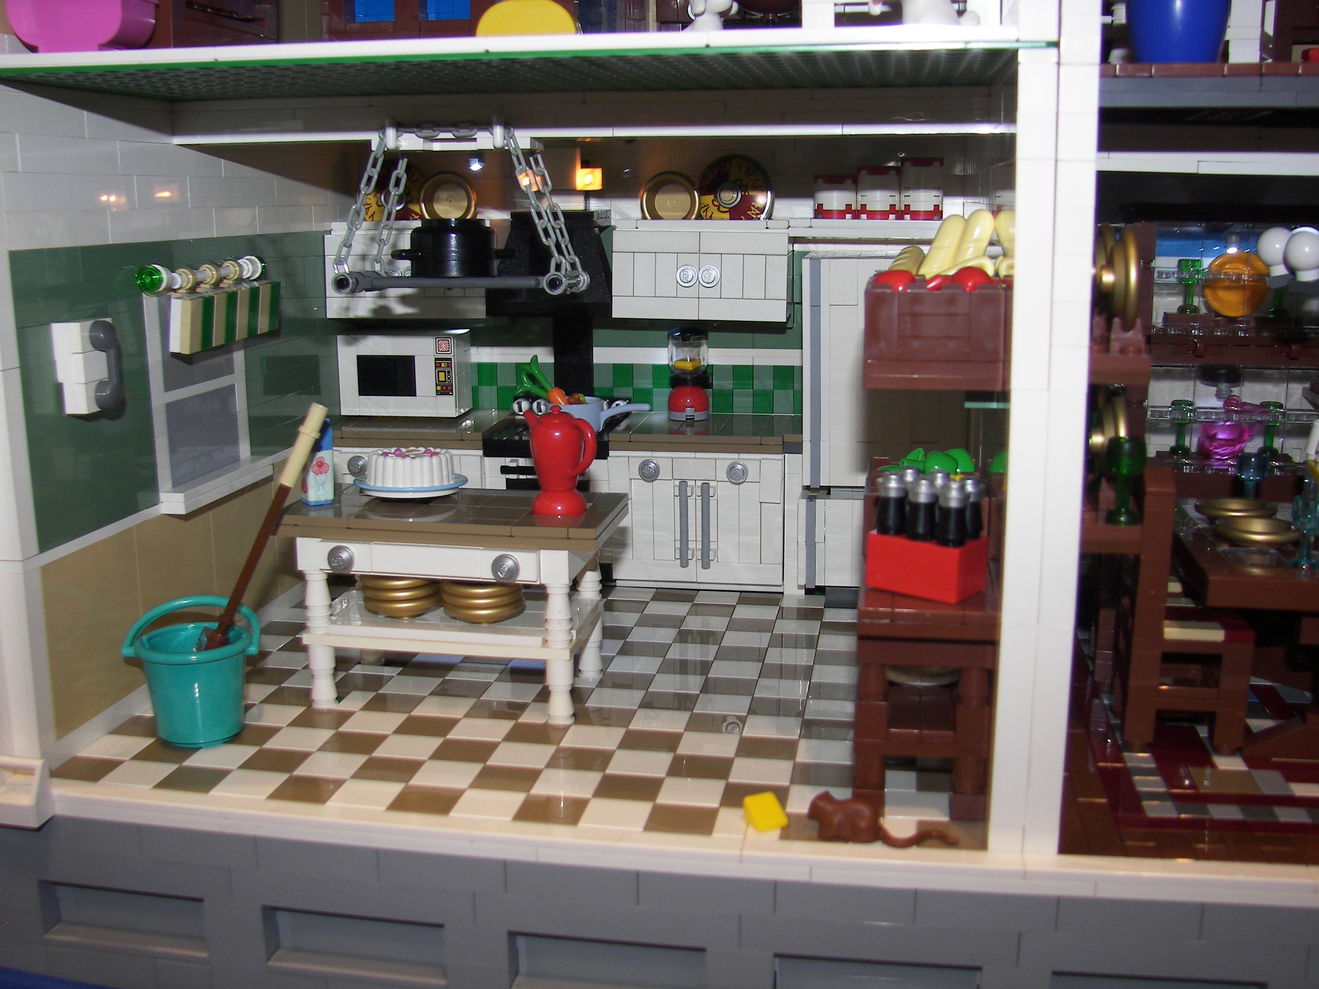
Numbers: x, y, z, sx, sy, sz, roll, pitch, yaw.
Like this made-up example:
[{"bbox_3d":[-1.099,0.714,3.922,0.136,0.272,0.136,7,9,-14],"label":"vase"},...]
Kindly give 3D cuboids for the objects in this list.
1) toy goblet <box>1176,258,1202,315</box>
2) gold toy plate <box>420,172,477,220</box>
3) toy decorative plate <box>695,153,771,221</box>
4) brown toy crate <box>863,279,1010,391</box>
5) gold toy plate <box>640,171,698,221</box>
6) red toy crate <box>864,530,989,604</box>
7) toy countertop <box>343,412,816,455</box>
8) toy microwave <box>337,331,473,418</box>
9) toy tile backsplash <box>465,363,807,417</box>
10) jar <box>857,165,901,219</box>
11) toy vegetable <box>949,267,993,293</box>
[{"bbox_3d":[0.180,-0.071,0.468,0.008,0.018,0.008,2,12,9],"label":"toy goblet"},{"bbox_3d":[-0.085,-0.119,0.556,0.024,0.024,0.005,2,4,9],"label":"gold toy plate"},{"bbox_3d":[0.029,-0.115,0.526,0.031,0.031,0.007,5,13,24],"label":"toy decorative plate"},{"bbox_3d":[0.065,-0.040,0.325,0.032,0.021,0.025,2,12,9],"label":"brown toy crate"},{"bbox_3d":[0.005,-0.113,0.530,0.023,0.023,0.005,2,12,9],"label":"gold toy plate"},{"bbox_3d":[0.063,0.016,0.325,0.024,0.013,0.016,9,15,39],"label":"red toy crate"},{"bbox_3d":[-0.033,-0.025,0.545,0.181,0.007,0.056,2,12,9],"label":"toy countertop"},{"bbox_3d":[-0.100,-0.048,0.546,0.048,0.032,0.027,2,12,9],"label":"toy microwave"},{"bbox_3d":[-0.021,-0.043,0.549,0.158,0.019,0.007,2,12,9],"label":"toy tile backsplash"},{"bbox_3d":[0.080,-0.111,0.503,0.016,0.019,0.016,2,12,10],"label":"jar"},{"bbox_3d":[0.072,-0.048,0.319,0.010,0.009,0.010,2,12,9],"label":"toy vegetable"}]

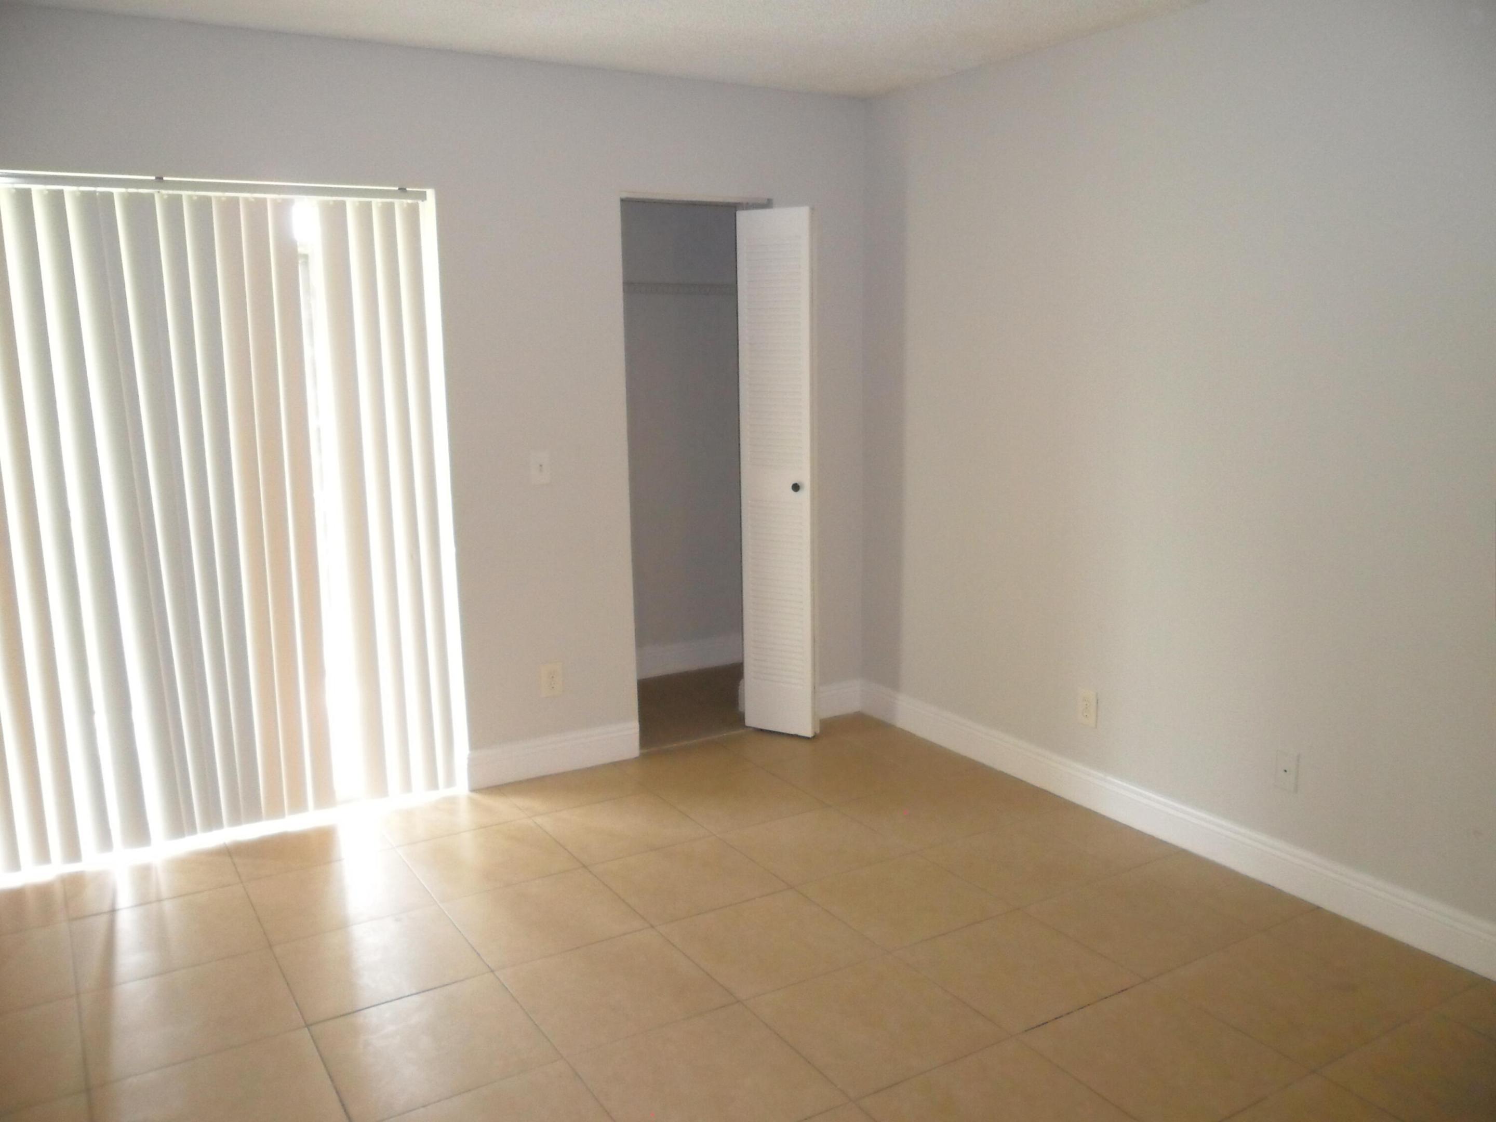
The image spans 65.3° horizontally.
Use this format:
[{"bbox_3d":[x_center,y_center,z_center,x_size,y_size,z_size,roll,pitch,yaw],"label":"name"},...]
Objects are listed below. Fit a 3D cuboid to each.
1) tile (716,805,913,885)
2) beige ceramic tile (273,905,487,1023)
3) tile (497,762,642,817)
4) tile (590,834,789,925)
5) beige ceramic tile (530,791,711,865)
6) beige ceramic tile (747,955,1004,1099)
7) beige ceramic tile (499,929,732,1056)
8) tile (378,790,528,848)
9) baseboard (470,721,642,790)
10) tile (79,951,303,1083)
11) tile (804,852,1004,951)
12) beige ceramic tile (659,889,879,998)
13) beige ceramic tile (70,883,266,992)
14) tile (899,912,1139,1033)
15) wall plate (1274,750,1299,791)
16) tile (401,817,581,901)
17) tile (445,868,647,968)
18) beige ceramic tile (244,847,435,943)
[{"bbox_3d":[0.198,0.871,3.580,0.431,0.010,0.431,-6,11,-31],"label":"tile"},{"bbox_3d":[-0.915,0.997,2.911,0.431,0.010,0.431,-6,11,-31],"label":"beige ceramic tile"},{"bbox_3d":[-0.610,0.796,4.062,0.431,0.010,0.366,-6,11,-31],"label":"tile"},{"bbox_3d":[-0.175,0.911,3.349,0.430,0.010,0.430,-6,11,-31],"label":"tile"},{"bbox_3d":[-0.408,0.862,3.756,0.437,0.010,0.437,-6,11,-31],"label":"beige ceramic tile"},{"bbox_3d":[0.281,1.034,2.625,0.431,0.010,0.431,-6,11,-31],"label":"beige ceramic tile"},{"bbox_3d":[-0.317,1.012,2.760,0.430,0.010,0.430,-6,11,-31],"label":"beige ceramic tile"},{"bbox_3d":[-0.996,0.847,3.867,0.437,0.010,0.367,-6,11,-31],"label":"tile"},{"bbox_3d":[-0.695,0.696,4.227,0.661,0.134,0.015,-6,11,-31],"label":"baseboard"},{"bbox_3d":[-1.284,1.034,2.677,0.430,0.010,0.430,-6,11,-31],"label":"tile"},{"bbox_3d":[0.429,0.941,3.246,0.437,0.010,0.437,-6,11,-31],"label":"tile"},{"bbox_3d":[0.055,0.982,3.018,0.437,0.010,0.437,-6,11,-31],"label":"beige ceramic tile"},{"bbox_3d":[-1.511,0.973,3.042,0.430,0.010,0.430,-6,11,-31],"label":"beige ceramic tile"},{"bbox_3d":[0.652,0.992,2.848,0.431,0.010,0.431,-6,11,-31],"label":"tile"},{"bbox_3d":[1.489,0.582,3.226,0.008,0.114,0.070,-6,11,-31],"label":"wall plate"},{"bbox_3d":[-0.782,0.902,3.527,0.437,0.010,0.437,-6,11,-31],"label":"tile"},{"bbox_3d":[-0.545,0.952,3.125,0.430,0.010,0.430,-6,11,-31],"label":"tile"},{"bbox_3d":[-1.156,0.943,3.299,0.437,0.010,0.437,-6,11,-31],"label":"beige ceramic tile"}]

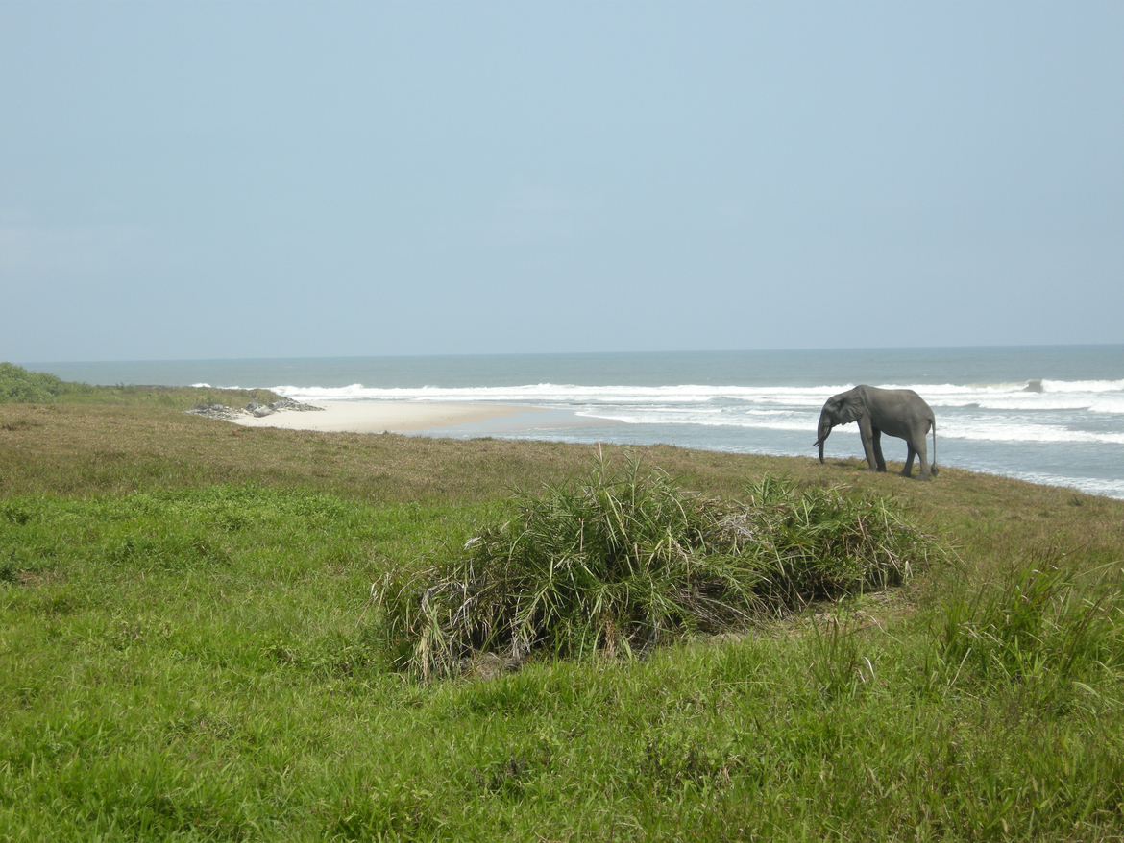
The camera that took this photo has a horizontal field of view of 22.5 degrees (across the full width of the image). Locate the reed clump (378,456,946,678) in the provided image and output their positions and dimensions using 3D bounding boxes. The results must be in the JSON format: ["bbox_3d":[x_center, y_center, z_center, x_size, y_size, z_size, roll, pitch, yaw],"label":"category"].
[{"bbox_3d":[0.720,0.965,19.500,3.507,1.143,1.823,-2,2,-38],"label":"reed clump"}]

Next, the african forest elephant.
[{"bbox_3d":[7.676,0.261,69.000,2.937,2.249,1.012,-1,1,12],"label":"african forest elephant"}]

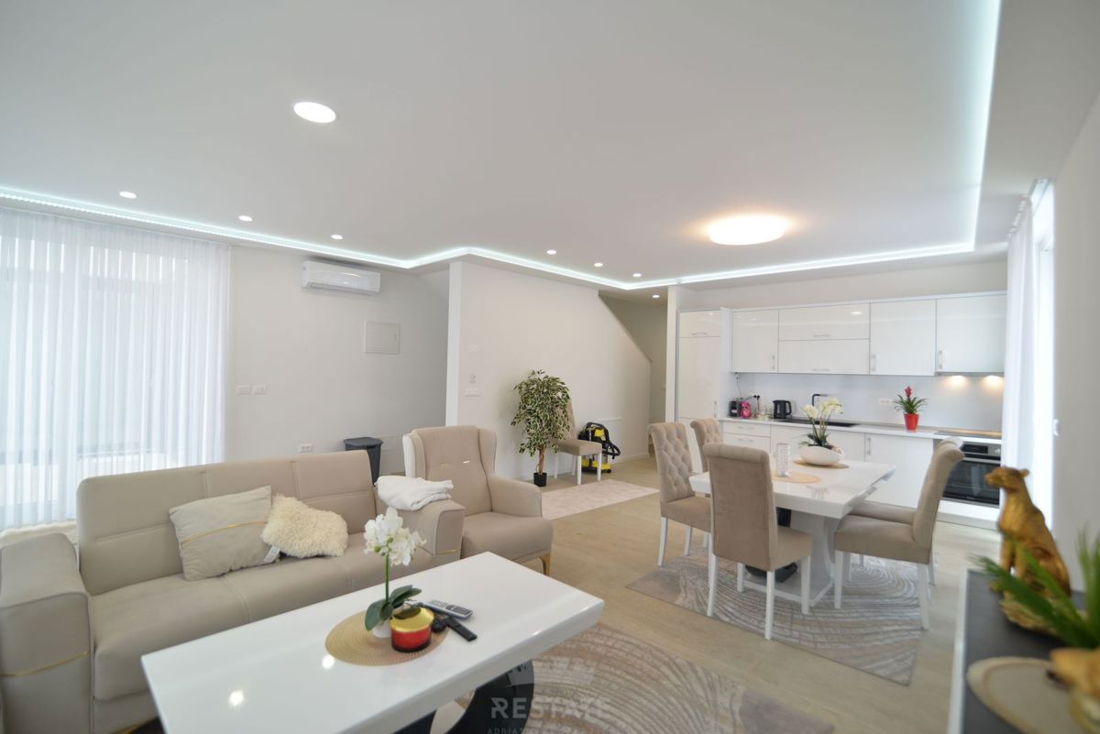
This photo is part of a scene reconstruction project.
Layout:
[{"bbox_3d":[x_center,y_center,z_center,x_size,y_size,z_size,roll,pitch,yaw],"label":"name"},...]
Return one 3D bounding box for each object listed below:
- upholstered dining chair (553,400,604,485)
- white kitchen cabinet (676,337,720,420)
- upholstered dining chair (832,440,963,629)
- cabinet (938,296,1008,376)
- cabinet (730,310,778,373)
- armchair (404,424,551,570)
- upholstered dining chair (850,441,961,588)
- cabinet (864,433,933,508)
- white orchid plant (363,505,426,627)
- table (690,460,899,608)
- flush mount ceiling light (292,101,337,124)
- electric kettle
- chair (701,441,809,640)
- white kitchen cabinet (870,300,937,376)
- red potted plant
[{"bbox_3d":[0.324,0.967,6.436,0.620,1.020,0.450,1,-1,45],"label":"upholstered dining chair"},{"bbox_3d":[2.250,0.163,6.950,0.600,1.120,0.580,1,-1,45],"label":"white kitchen cabinet"},{"bbox_3d":[2.114,0.976,3.002,0.620,1.020,0.450,1,-1,37],"label":"upholstered dining chair"},{"bbox_3d":[4.435,-0.319,5.153,0.577,0.792,0.335,1,-1,40],"label":"cabinet"},{"bbox_3d":[2.786,-0.325,6.535,0.574,0.809,0.335,1,-1,40],"label":"cabinet"},{"bbox_3d":[-0.520,0.932,3.355,0.810,1.000,0.790,1,-1,45],"label":"armchair"},{"bbox_3d":[2.424,0.986,3.369,0.620,1.020,0.450,1,-1,45],"label":"upholstered dining chair"},{"bbox_3d":[3.861,1.108,5.390,0.591,0.735,0.571,1,-1,40],"label":"cabinet"},{"bbox_3d":[-0.526,0.679,1.655,0.197,0.415,0.153,2,-1,-17],"label":"white orchid plant"},{"bbox_3d":[1.803,1.124,3.499,0.886,0.749,1.694,0,-1,43],"label":"table"},{"bbox_3d":[-1.187,-1.280,2.473,0.195,0.030,0.195,1,0,0],"label":"flush mount ceiling light"},{"bbox_3d":[2.955,0.552,6.232,0.235,0.240,0.160,1,0,0],"label":"electric kettle"},{"bbox_3d":[1.227,0.963,2.913,0.576,1.020,0.443,2,-1,-44],"label":"chair"},{"bbox_3d":[3.949,-0.308,5.451,0.590,0.810,0.360,1,-1,45],"label":"white kitchen cabinet"},{"bbox_3d":[3.938,0.453,5.339,0.305,0.495,0.295,1,-1,40],"label":"red potted plant"}]

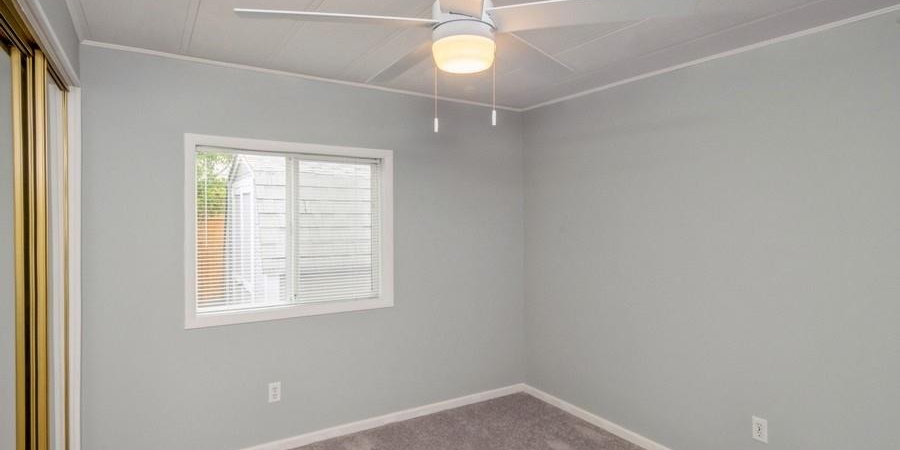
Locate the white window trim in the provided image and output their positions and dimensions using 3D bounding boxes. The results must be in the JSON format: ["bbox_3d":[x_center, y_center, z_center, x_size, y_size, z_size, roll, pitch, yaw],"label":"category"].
[{"bbox_3d":[-0.941,0.030,2.667,1.228,1.083,0.080,0,0,-29],"label":"white window trim"}]

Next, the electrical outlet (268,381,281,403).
[{"bbox_3d":[-1.063,1.014,2.577,0.072,0.116,0.015,0,0,-29],"label":"electrical outlet"}]

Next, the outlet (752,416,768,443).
[{"bbox_3d":[1.562,1.032,2.146,0.015,0.116,0.072,0,0,-35],"label":"outlet"}]

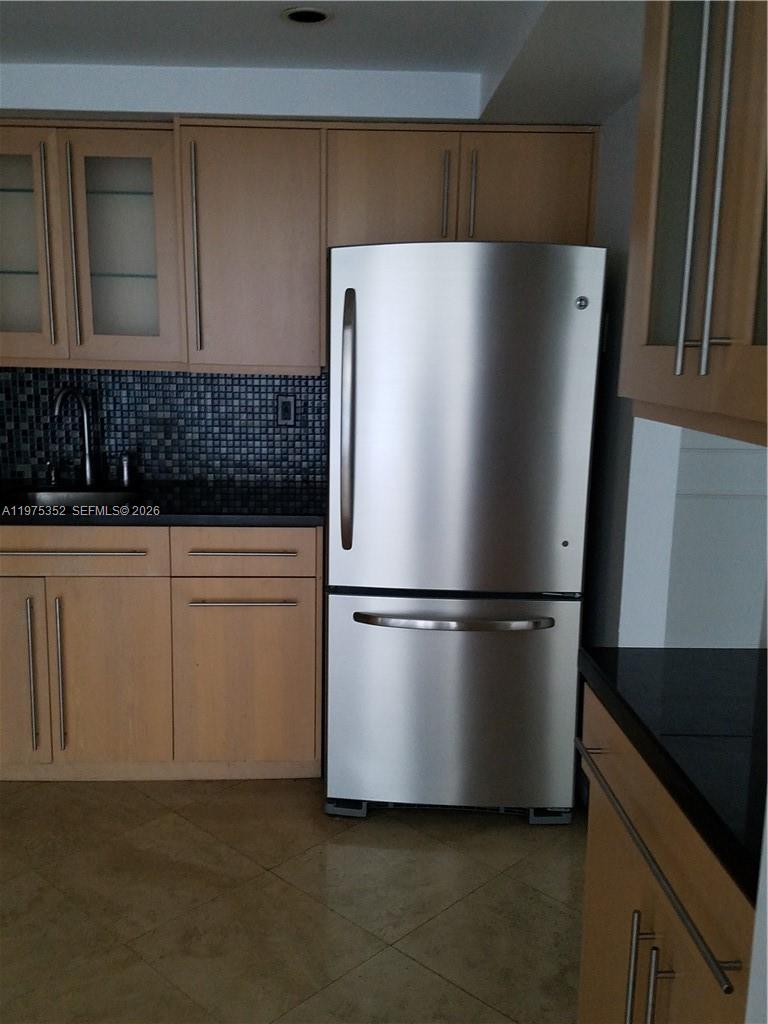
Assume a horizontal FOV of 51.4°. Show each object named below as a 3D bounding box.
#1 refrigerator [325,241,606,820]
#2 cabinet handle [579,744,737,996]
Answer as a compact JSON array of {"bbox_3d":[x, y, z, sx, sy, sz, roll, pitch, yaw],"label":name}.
[{"bbox_3d":[0.233,0.053,2.676,0.753,1.715,0.820,1,11,3],"label":"refrigerator"},{"bbox_3d":[0.339,0.422,1.044,0.036,0.012,0.523,0,11,-3],"label":"cabinet handle"}]

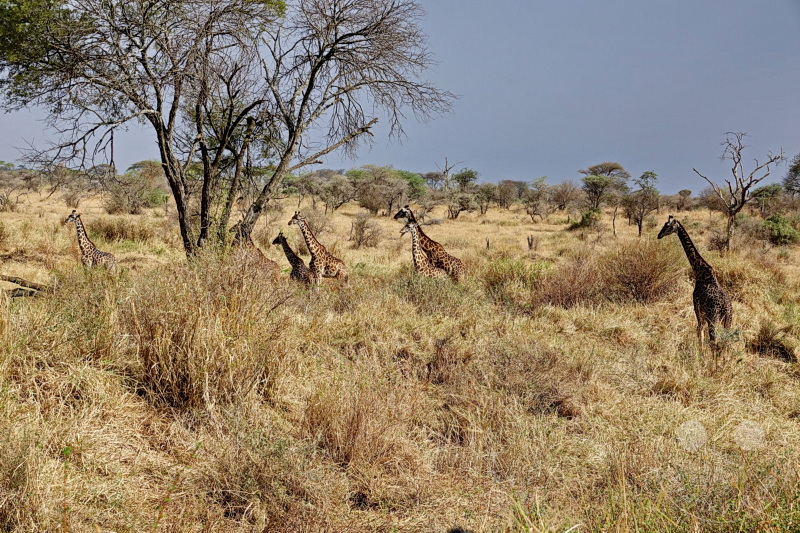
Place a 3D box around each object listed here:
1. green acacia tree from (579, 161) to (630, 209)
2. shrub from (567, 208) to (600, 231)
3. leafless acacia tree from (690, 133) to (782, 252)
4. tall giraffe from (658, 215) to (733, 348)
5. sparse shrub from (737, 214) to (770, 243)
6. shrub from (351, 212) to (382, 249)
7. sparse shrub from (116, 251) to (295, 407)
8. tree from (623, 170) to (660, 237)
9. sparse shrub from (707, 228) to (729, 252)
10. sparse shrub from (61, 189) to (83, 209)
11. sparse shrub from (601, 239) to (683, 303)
[{"bbox_3d":[28.094,-11.265,235.000,7.144,6.594,6.787,1,3,0],"label":"green acacia tree"},{"bbox_3d":[16.949,-4.341,158.000,3.140,2.032,2.983,1,3,0],"label":"shrub"},{"bbox_3d":[24.142,-5.349,122.000,6.561,8.416,5.249,1,3,0],"label":"leafless acacia tree"},{"bbox_3d":[8.637,0.599,50.000,1.000,4.238,2.500,3,3,30],"label":"tall giraffe"},{"bbox_3d":[26.865,-2.888,130.000,2.584,2.128,2.455,1,3,0],"label":"sparse shrub"},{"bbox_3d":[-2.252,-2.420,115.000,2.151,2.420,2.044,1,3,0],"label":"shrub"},{"bbox_3d":[-3.638,1.235,32.000,3.180,2.918,3.021,1,3,0],"label":"sparse shrub"},{"bbox_3d":[20.894,-5.451,148.000,3.288,5.710,3.123,1,3,0],"label":"tree"},{"bbox_3d":[22.087,-1.809,119.000,1.530,1.670,1.454,1,3,0],"label":"sparse shrub"},{"bbox_3d":[-33.607,-6.957,175.000,2.251,2.046,2.138,1,3,0],"label":"sparse shrub"},{"bbox_3d":[9.882,0.164,70.000,3.356,2.619,3.188,1,3,0],"label":"sparse shrub"}]

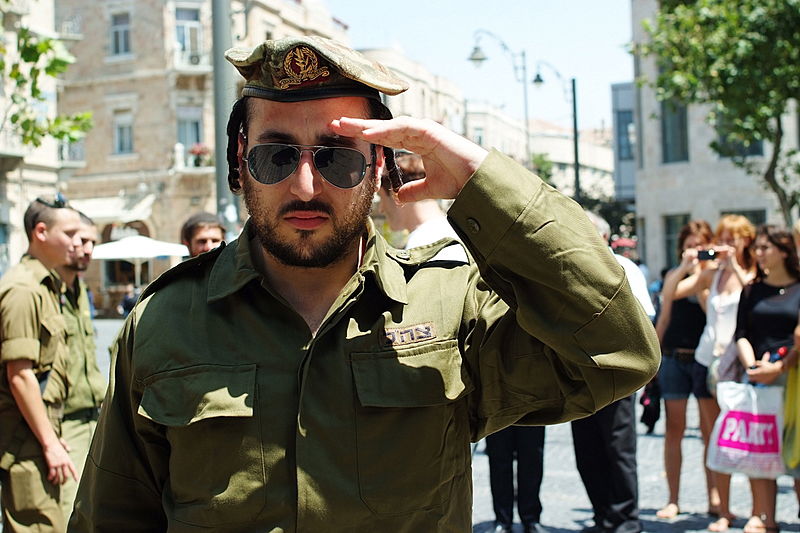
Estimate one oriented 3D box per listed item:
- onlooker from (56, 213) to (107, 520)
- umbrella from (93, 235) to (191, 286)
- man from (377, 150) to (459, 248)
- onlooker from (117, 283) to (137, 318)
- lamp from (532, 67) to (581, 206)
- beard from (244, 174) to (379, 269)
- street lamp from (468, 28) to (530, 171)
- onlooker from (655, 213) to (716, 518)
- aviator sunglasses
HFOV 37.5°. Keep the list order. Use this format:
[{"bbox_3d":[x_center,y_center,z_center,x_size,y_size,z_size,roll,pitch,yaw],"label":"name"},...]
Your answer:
[{"bbox_3d":[-1.259,0.647,4.500,0.320,1.720,0.500,-2,0,26],"label":"onlooker"},{"bbox_3d":[-8.883,0.386,40.000,3.300,2.750,3.300,-2,0,0],"label":"umbrella"},{"bbox_3d":[0.113,0.556,3.800,0.320,1.790,0.480,-2,0,30],"label":"man"},{"bbox_3d":[-9.223,1.159,40.000,0.580,1.270,0.650,-2,0,37],"label":"onlooker"},{"bbox_3d":[5.035,-2.585,37.000,1.400,7.720,0.500,-2,0,6],"label":"lamp"},{"bbox_3d":[-0.104,-0.052,1.355,0.150,0.112,0.110,3,3,-4],"label":"beard"},{"bbox_3d":[2.712,-2.435,31.000,1.570,7.590,0.550,-2,0,6],"label":"street lamp"},{"bbox_3d":[1.627,0.576,6.550,0.440,1.650,0.360,-2,0,18],"label":"onlooker"},{"bbox_3d":[-0.105,-0.116,1.355,0.143,0.052,0.135,3,3,-4],"label":"aviator sunglasses"}]

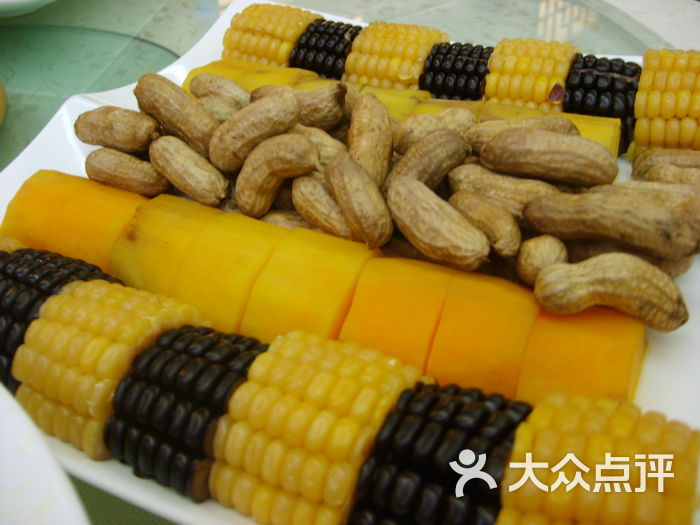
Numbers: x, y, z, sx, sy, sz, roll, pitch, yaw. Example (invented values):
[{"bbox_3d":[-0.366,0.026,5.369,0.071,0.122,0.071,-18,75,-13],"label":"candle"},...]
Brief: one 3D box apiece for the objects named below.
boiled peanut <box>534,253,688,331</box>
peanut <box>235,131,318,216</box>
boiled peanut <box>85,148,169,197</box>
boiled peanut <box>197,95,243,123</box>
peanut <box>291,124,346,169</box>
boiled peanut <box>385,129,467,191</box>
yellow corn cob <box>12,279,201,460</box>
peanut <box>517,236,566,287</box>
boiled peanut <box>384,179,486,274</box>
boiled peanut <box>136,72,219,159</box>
[{"bbox_3d":[0.076,0.009,0.205,0.043,0.015,0.019,10,43,4],"label":"boiled peanut"},{"bbox_3d":[-0.026,-0.031,0.256,0.019,0.014,0.035,32,61,33],"label":"peanut"},{"bbox_3d":[-0.087,-0.035,0.277,0.041,0.013,0.013,18,47,21],"label":"boiled peanut"},{"bbox_3d":[-0.054,-0.066,0.306,0.032,0.012,0.012,27,50,24],"label":"boiled peanut"},{"bbox_3d":[-0.012,-0.044,0.282,0.033,0.015,0.016,30,47,22],"label":"peanut"},{"bbox_3d":[0.028,-0.034,0.255,0.037,0.017,0.018,-31,46,-18],"label":"boiled peanut"},{"bbox_3d":[-0.060,0.028,0.184,0.028,0.042,0.042,12,45,17],"label":"yellow corn cob"},{"bbox_3d":[0.066,0.001,0.238,0.016,0.016,0.024,-25,46,-27],"label":"peanut"},{"bbox_3d":[0.030,-0.014,0.246,0.040,0.016,0.016,42,55,13],"label":"boiled peanut"},{"bbox_3d":[-0.072,-0.061,0.293,0.043,0.015,0.015,43,55,10],"label":"boiled peanut"}]

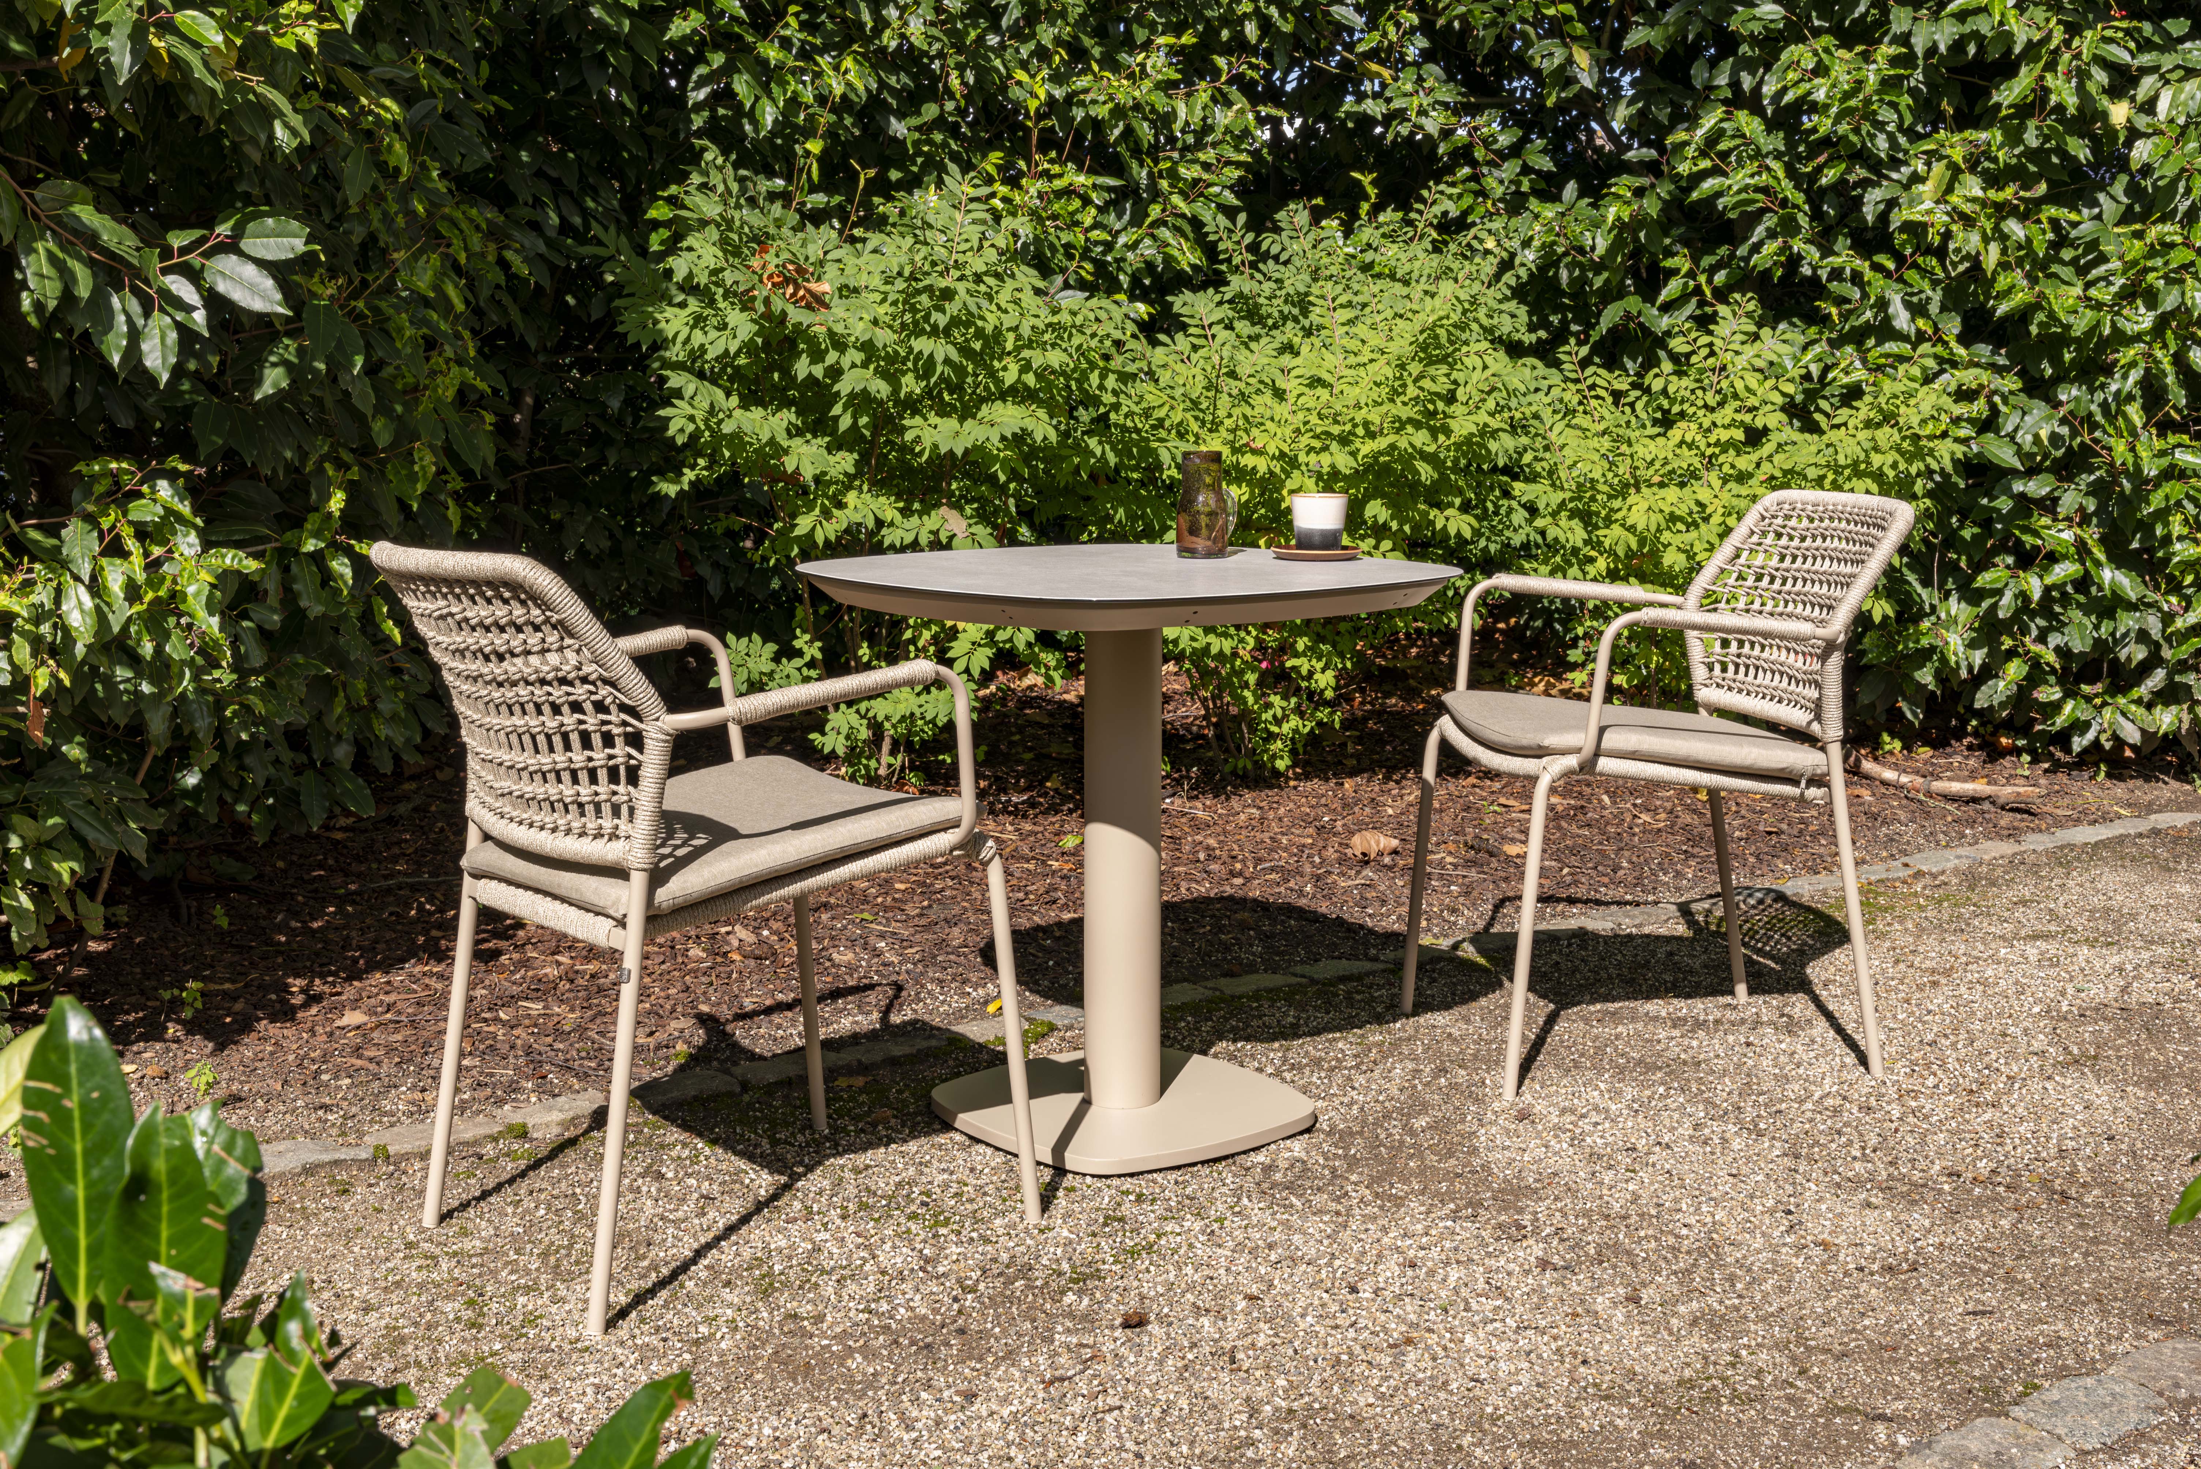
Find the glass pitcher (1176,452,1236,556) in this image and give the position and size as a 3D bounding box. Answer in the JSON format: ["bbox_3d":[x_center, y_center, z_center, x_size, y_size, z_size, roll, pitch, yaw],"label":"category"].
[{"bbox_3d":[0.152,-0.328,3.482,0.088,0.148,0.073,-2,9,-15],"label":"glass pitcher"}]

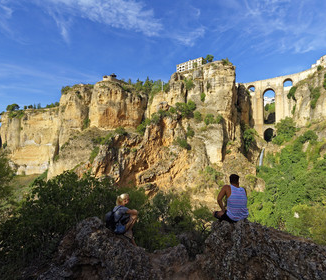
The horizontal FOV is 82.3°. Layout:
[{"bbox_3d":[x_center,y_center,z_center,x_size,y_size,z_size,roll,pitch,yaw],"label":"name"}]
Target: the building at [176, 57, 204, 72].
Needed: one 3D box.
[{"bbox_3d":[35.200,-87.200,224.500,34.500,9.500,14.000,0,0,39],"label":"building"}]

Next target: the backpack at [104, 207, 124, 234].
[{"bbox_3d":[-0.974,1.566,3.600,0.220,0.430,0.290,11,-4,-23],"label":"backpack"}]

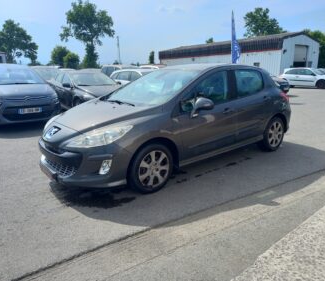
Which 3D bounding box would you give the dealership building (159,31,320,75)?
[{"bbox_3d":[8.804,-11.294,38.250,8.500,5.300,22.300,-11,18,-34],"label":"dealership building"}]

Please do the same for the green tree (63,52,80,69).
[{"bbox_3d":[-14.224,-11.614,42.417,2.471,4.145,2.471,-7,16,-24],"label":"green tree"}]

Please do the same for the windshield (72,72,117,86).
[{"bbox_3d":[-2.297,-1.988,8.755,1.450,0.420,0.800,-13,19,-40],"label":"windshield"}]

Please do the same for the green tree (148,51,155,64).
[{"bbox_3d":[-2.026,-14.914,52.940,1.600,4.926,1.600,-1,15,0],"label":"green tree"}]

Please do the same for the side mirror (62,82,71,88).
[{"bbox_3d":[-2.726,-1.518,7.580,0.240,0.170,0.160,-14,19,-40],"label":"side mirror"}]

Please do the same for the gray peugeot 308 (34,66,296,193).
[{"bbox_3d":[0.331,-0.446,4.396,4.280,1.500,1.880,-12,18,-36],"label":"gray peugeot 308"}]

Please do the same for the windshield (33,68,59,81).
[{"bbox_3d":[-5.311,-2.974,12.236,1.450,0.520,0.750,-12,19,-38],"label":"windshield"}]

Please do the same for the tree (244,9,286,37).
[{"bbox_3d":[17.220,-16.991,47.314,7.200,11.148,7.200,-1,15,0],"label":"tree"}]

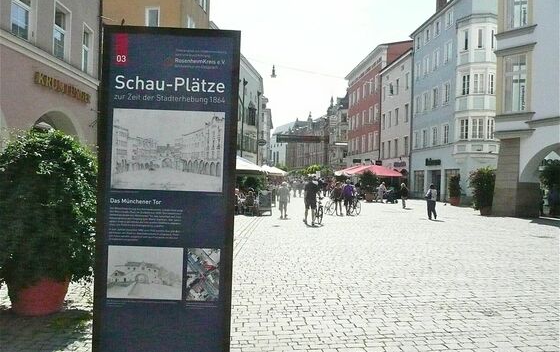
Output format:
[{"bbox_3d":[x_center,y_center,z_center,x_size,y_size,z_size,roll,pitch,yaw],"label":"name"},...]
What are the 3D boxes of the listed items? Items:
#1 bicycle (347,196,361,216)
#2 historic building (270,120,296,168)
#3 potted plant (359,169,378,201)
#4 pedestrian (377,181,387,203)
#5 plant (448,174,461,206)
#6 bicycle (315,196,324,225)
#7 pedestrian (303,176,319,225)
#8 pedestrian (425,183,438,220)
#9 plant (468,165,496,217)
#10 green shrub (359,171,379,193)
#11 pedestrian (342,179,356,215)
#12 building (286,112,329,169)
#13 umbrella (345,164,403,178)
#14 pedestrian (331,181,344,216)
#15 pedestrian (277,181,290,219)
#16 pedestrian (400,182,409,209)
[{"bbox_3d":[3.710,1.406,22.500,0.580,1.050,1.750,2,-1,-12],"label":"bicycle"},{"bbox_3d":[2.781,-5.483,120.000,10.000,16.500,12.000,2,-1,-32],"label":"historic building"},{"bbox_3d":[7.171,0.846,36.500,1.550,2.570,1.500,2,0,-5],"label":"potted plant"},{"bbox_3d":[8.202,1.337,36.500,0.600,1.660,0.500,1,-1,3],"label":"pedestrian"},{"bbox_3d":[13.251,1.090,34.300,0.970,2.450,0.970,2,0,-5],"label":"plant"},{"bbox_3d":[1.510,1.297,17.400,0.580,1.070,1.750,1,-1,-5],"label":"bicycle"},{"bbox_3d":[1.142,0.902,16.800,0.580,1.830,0.500,1,-1,0],"label":"pedestrian"},{"bbox_3d":[7.291,1.270,21.800,0.600,1.660,0.450,2,0,-18],"label":"pedestrian"},{"bbox_3d":[11.623,0.804,26.000,1.550,2.650,1.500,2,0,-5],"label":"plant"},{"bbox_3d":[7.228,0.449,37.000,1.650,1.800,1.600,1,-1,0],"label":"green shrub"},{"bbox_3d":[3.351,1.044,22.000,0.620,1.760,0.420,2,0,-3],"label":"pedestrian"},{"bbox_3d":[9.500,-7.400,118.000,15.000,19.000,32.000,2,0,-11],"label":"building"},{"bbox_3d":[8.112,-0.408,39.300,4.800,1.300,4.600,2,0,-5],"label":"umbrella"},{"bbox_3d":[2.830,1.117,22.100,0.600,1.660,0.420,2,0,-3],"label":"pedestrian"},{"bbox_3d":[0.206,1.124,20.700,0.620,1.690,0.420,2,0,-2],"label":"pedestrian"},{"bbox_3d":[8.025,1.273,29.200,0.480,1.650,0.520,2,-1,-30],"label":"pedestrian"}]

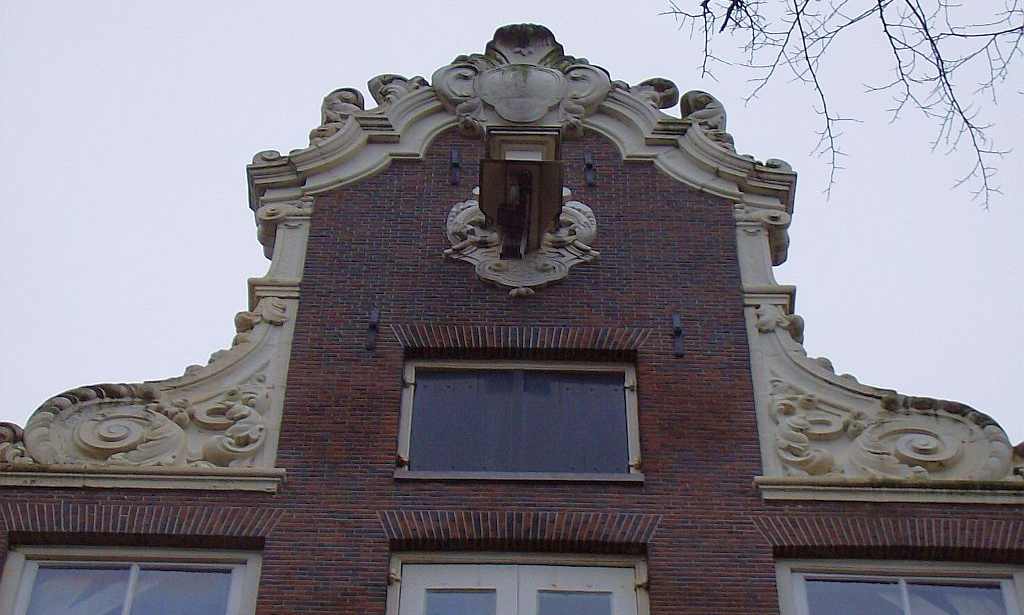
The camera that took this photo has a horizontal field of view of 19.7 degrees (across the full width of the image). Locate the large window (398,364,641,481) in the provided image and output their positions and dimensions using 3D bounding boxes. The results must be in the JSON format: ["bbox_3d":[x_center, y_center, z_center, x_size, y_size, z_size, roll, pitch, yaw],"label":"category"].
[{"bbox_3d":[0.049,0.721,18.601,1.505,1.493,0.130,1,-59,0],"label":"large window"}]

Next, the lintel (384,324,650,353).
[{"bbox_3d":[0.061,0.244,19.379,1.728,0.269,0.110,1,-59,0],"label":"lintel"}]

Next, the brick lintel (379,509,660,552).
[{"bbox_3d":[0.046,1.347,17.534,1.679,0.293,0.110,1,-59,0],"label":"brick lintel"}]

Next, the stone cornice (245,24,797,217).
[{"bbox_3d":[0.075,-1.436,21.953,3.890,2.746,0.470,1,-59,0],"label":"stone cornice"}]

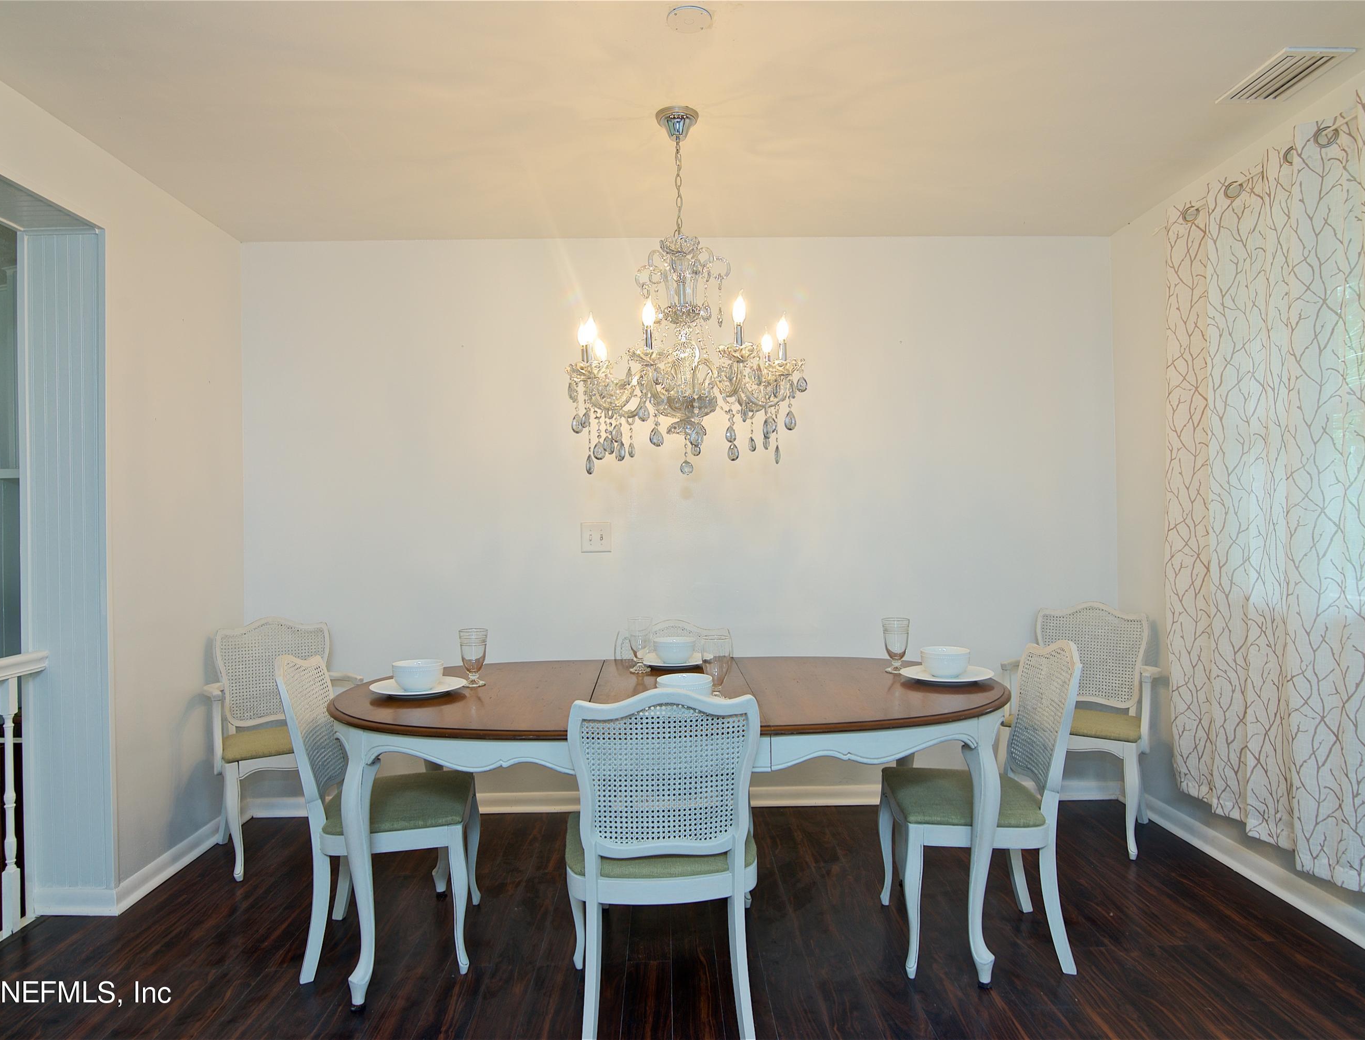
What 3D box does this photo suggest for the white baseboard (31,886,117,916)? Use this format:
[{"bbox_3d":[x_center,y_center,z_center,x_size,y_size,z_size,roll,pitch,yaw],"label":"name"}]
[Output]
[{"bbox_3d":[-1.930,1.220,2.759,0.268,0.087,0.015,-1,0,-1],"label":"white baseboard"}]

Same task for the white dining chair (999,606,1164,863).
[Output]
[{"bbox_3d":[1.570,0.776,3.419,0.550,0.870,0.536,-1,0,36],"label":"white dining chair"}]

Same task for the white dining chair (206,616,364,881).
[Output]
[{"bbox_3d":[-1.521,0.823,3.335,0.550,0.870,0.536,-1,0,-35],"label":"white dining chair"}]

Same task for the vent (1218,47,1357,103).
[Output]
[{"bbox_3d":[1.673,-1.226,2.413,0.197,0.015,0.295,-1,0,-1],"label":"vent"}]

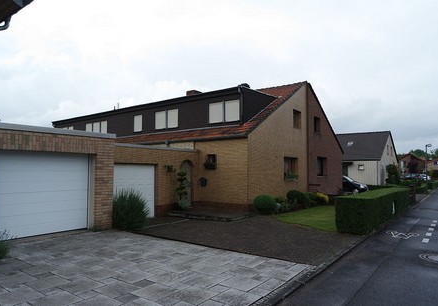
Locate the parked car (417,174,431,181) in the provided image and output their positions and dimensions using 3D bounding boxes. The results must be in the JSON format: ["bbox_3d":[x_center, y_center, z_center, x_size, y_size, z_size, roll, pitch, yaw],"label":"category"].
[{"bbox_3d":[37.826,4.590,57.042,4.250,1.480,1.770,-2,-4,38],"label":"parked car"}]

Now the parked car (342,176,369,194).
[{"bbox_3d":[10.553,2.704,26.185,4.150,1.520,1.740,-2,-4,38],"label":"parked car"}]

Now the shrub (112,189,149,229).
[{"bbox_3d":[-2.724,1.704,9.535,1.120,1.220,1.120,0,-3,0],"label":"shrub"}]

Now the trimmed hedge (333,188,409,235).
[{"bbox_3d":[6.540,2.016,12.183,0.820,0.960,9.000,-2,-4,38],"label":"trimmed hedge"}]

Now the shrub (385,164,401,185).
[{"bbox_3d":[24.215,3.026,42.578,2.100,2.750,2.100,-2,-4,38],"label":"shrub"}]

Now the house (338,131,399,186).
[{"bbox_3d":[20.323,0.800,47.541,11.000,7.700,15.000,-2,-4,38],"label":"house"}]

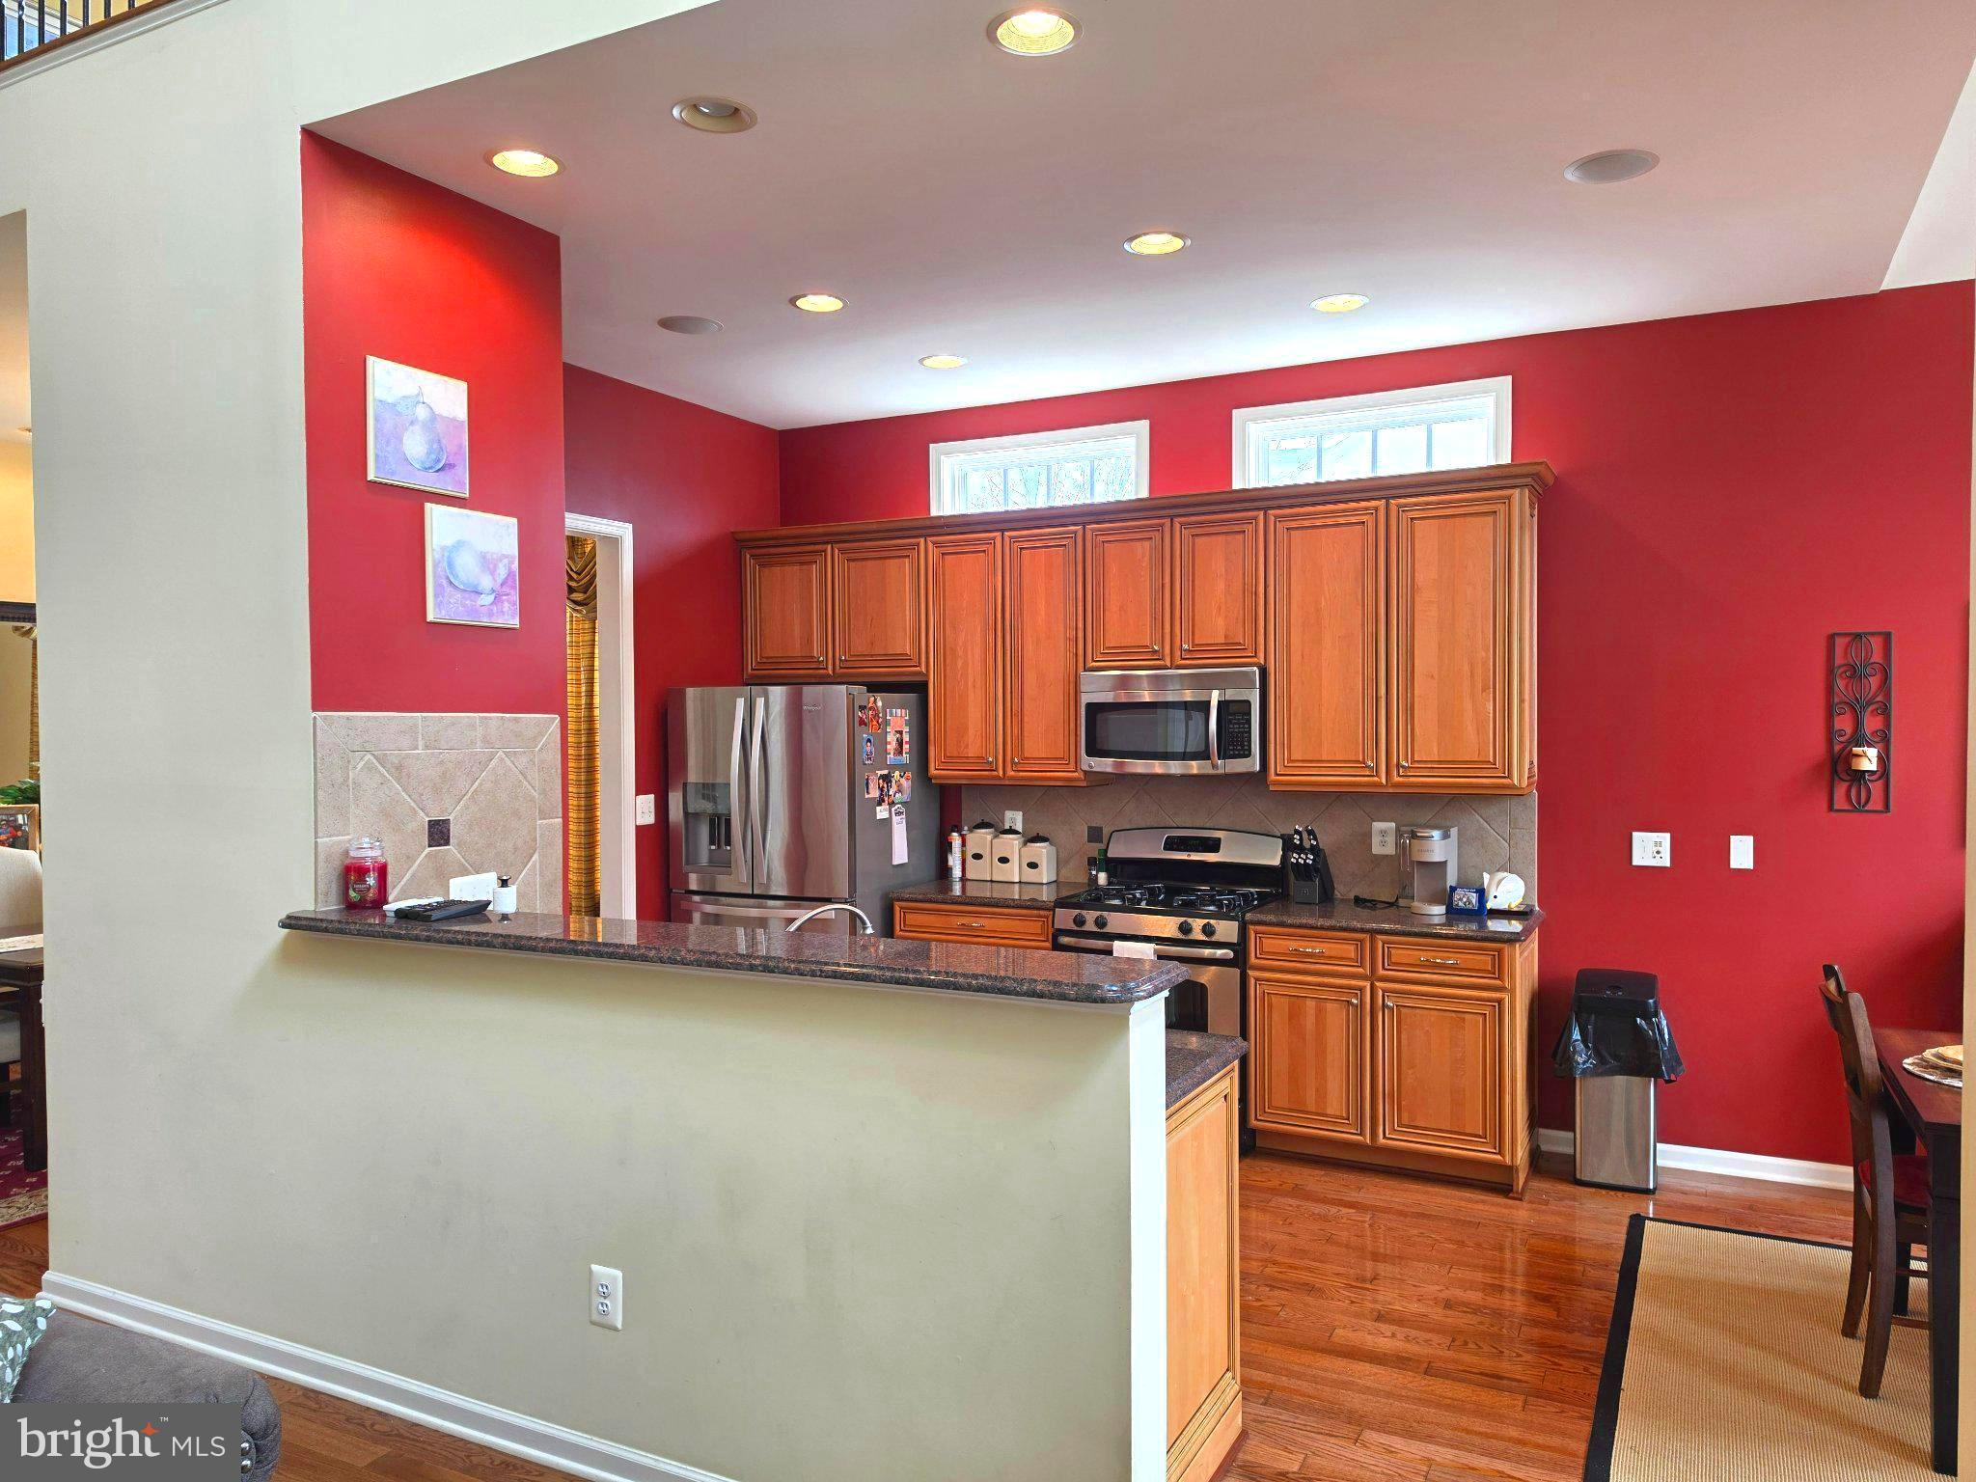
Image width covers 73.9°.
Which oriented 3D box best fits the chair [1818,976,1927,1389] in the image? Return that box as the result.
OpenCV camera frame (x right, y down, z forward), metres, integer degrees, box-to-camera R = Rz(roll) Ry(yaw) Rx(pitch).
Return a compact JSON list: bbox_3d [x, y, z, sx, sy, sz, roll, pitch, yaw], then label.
[{"bbox_3d":[2.367,1.089,3.215,0.530,0.980,0.450,0,1,28],"label":"chair"}]

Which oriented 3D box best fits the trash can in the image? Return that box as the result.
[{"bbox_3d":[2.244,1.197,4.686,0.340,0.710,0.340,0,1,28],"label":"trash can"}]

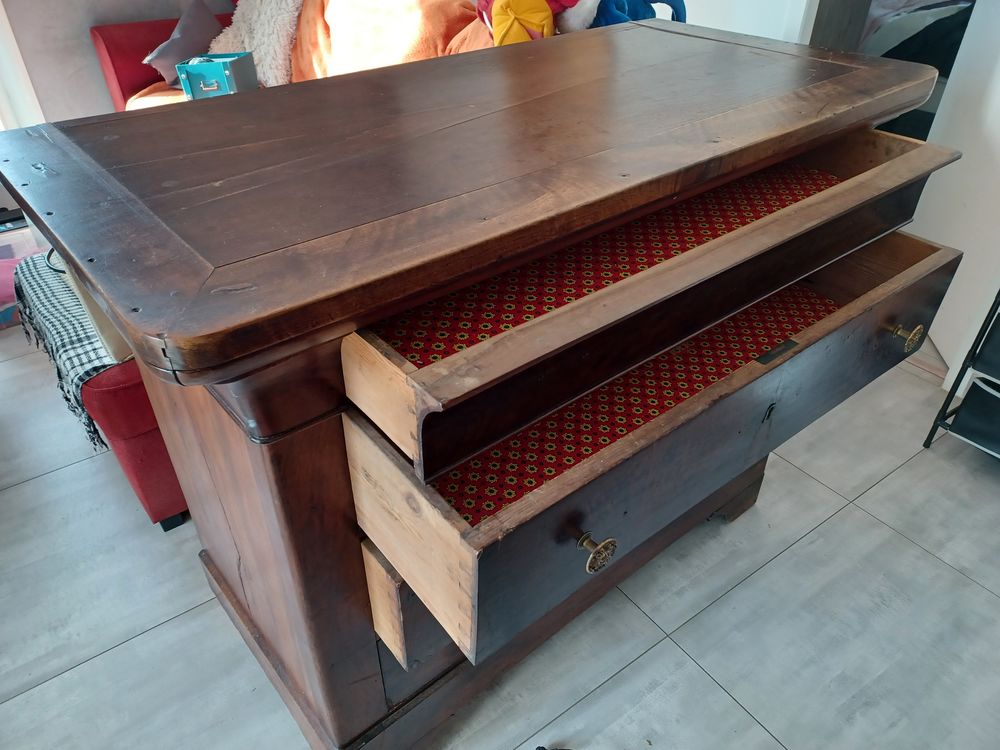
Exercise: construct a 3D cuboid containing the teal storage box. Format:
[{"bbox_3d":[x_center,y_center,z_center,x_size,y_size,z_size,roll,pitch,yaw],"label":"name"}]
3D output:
[{"bbox_3d":[-1.034,-1.097,2.676,0.207,0.145,0.171,2,35,12],"label":"teal storage box"}]

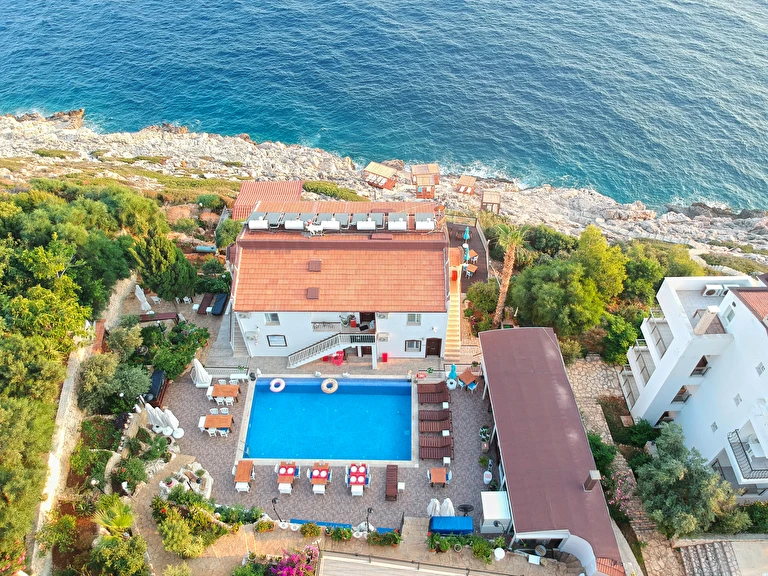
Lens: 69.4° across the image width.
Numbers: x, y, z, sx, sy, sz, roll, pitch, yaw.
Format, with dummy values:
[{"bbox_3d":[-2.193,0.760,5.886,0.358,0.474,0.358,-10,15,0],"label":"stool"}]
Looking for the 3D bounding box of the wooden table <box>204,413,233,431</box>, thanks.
[{"bbox_3d":[-9.950,8.315,33.718,1.570,0.750,0.880,0,47,1],"label":"wooden table"}]

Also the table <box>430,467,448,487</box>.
[{"bbox_3d":[3.193,11.079,32.270,0.860,0.750,0.860,0,47,2],"label":"table"}]

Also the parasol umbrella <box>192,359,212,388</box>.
[{"bbox_3d":[-11.557,5.400,35.088,0.900,2.750,0.900,0,47,2],"label":"parasol umbrella"}]

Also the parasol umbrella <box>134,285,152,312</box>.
[{"bbox_3d":[-17.039,0.806,39.466,0.650,2.750,0.650,0,47,2],"label":"parasol umbrella"}]

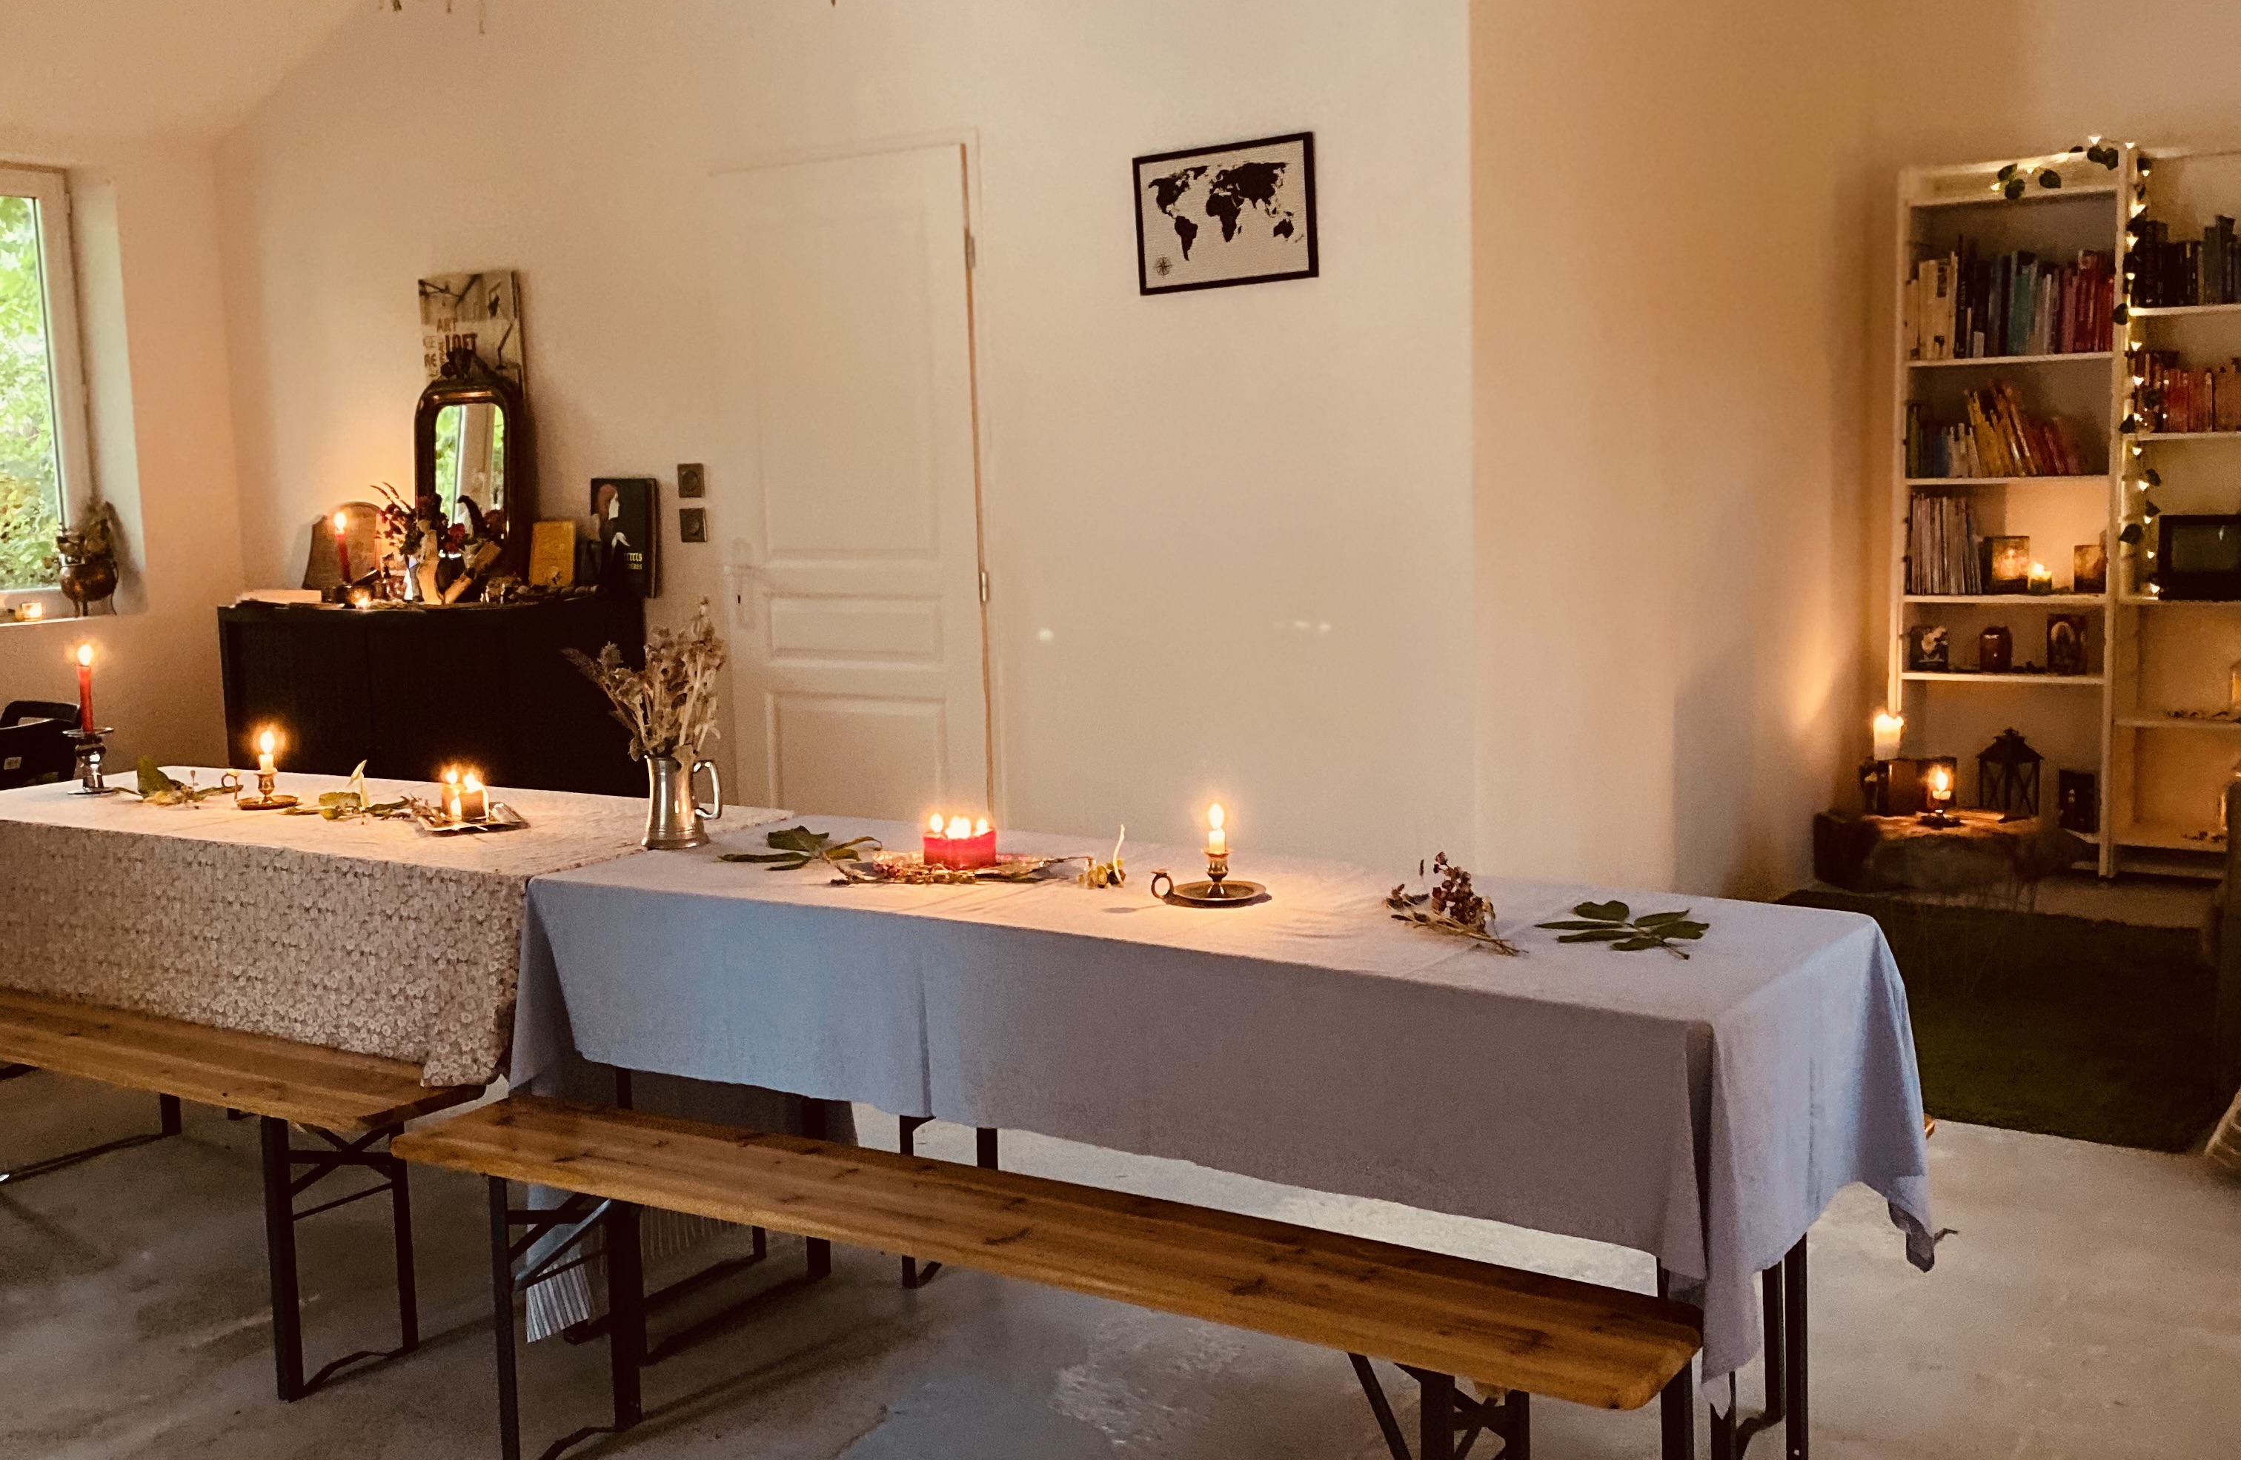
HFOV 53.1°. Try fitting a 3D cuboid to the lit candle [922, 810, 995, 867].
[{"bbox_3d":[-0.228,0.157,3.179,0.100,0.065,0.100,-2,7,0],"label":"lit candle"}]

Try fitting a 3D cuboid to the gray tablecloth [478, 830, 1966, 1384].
[{"bbox_3d":[0.044,0.600,3.070,1.800,0.770,0.610,3,9,34],"label":"gray tablecloth"}]

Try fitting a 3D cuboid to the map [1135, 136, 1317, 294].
[{"bbox_3d":[0.216,-1.084,4.741,0.447,0.293,0.020,3,9,34],"label":"map"}]

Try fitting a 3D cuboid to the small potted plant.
[{"bbox_3d":[-2.963,-0.500,6.451,0.190,0.315,0.190,3,9,34],"label":"small potted plant"}]

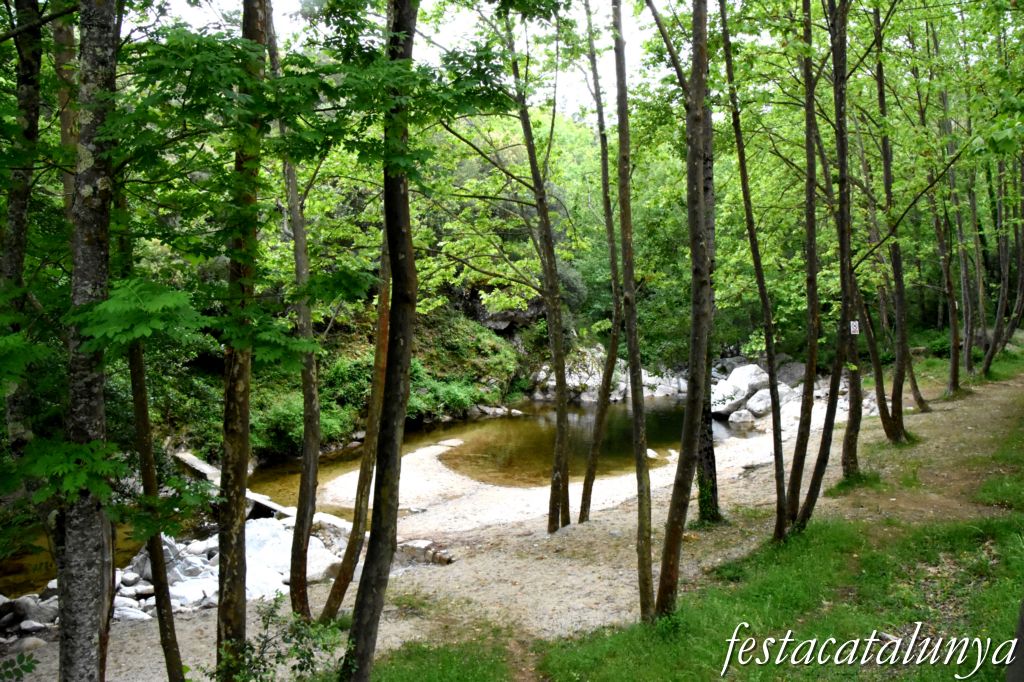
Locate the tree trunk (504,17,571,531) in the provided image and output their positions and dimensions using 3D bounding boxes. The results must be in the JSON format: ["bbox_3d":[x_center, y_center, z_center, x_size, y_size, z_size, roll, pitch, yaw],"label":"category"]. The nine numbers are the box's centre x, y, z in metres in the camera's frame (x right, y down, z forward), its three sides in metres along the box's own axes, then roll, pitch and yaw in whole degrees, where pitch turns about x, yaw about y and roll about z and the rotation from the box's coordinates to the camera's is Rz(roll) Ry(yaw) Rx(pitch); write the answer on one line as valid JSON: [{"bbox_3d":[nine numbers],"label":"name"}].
[{"bbox_3d":[0.342,-0.919,10.300,0.892,6.923,0.500,0,1,0],"label":"tree trunk"}]

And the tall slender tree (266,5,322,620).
[{"bbox_3d":[-1.955,-0.247,6.900,0.478,5.519,0.330,0,1,0],"label":"tall slender tree"}]

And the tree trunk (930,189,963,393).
[{"bbox_3d":[11.886,-1.381,21.000,0.832,5.580,0.500,0,1,0],"label":"tree trunk"}]

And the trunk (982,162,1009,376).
[{"bbox_3d":[15.745,-2.328,25.000,0.804,6.969,0.500,0,1,0],"label":"trunk"}]

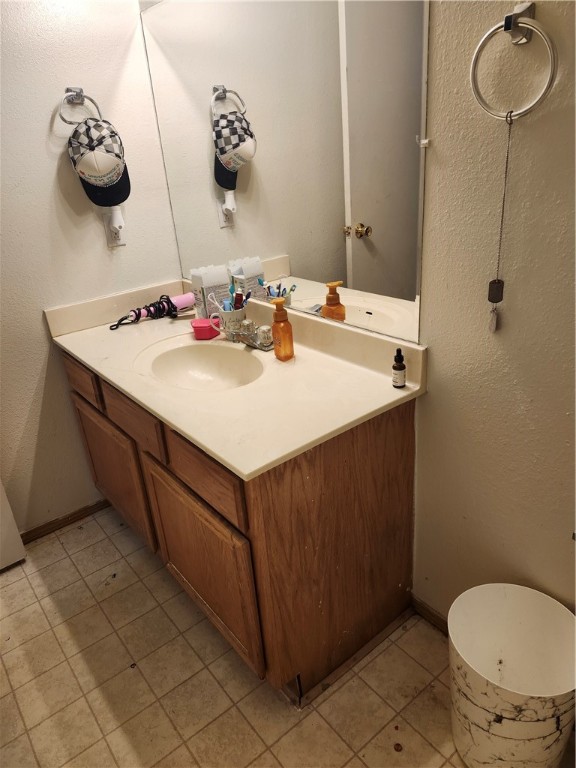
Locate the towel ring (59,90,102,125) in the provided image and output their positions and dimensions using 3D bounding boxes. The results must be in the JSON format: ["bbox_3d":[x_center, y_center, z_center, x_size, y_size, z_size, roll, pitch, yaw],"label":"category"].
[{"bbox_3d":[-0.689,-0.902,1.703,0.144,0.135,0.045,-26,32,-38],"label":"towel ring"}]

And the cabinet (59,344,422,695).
[{"bbox_3d":[-0.229,0.278,1.763,0.555,0.764,1.241,-22,29,-33],"label":"cabinet"}]

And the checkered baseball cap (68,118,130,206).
[{"bbox_3d":[-0.642,-0.753,1.742,0.184,0.284,0.149,-13,28,-10],"label":"checkered baseball cap"}]

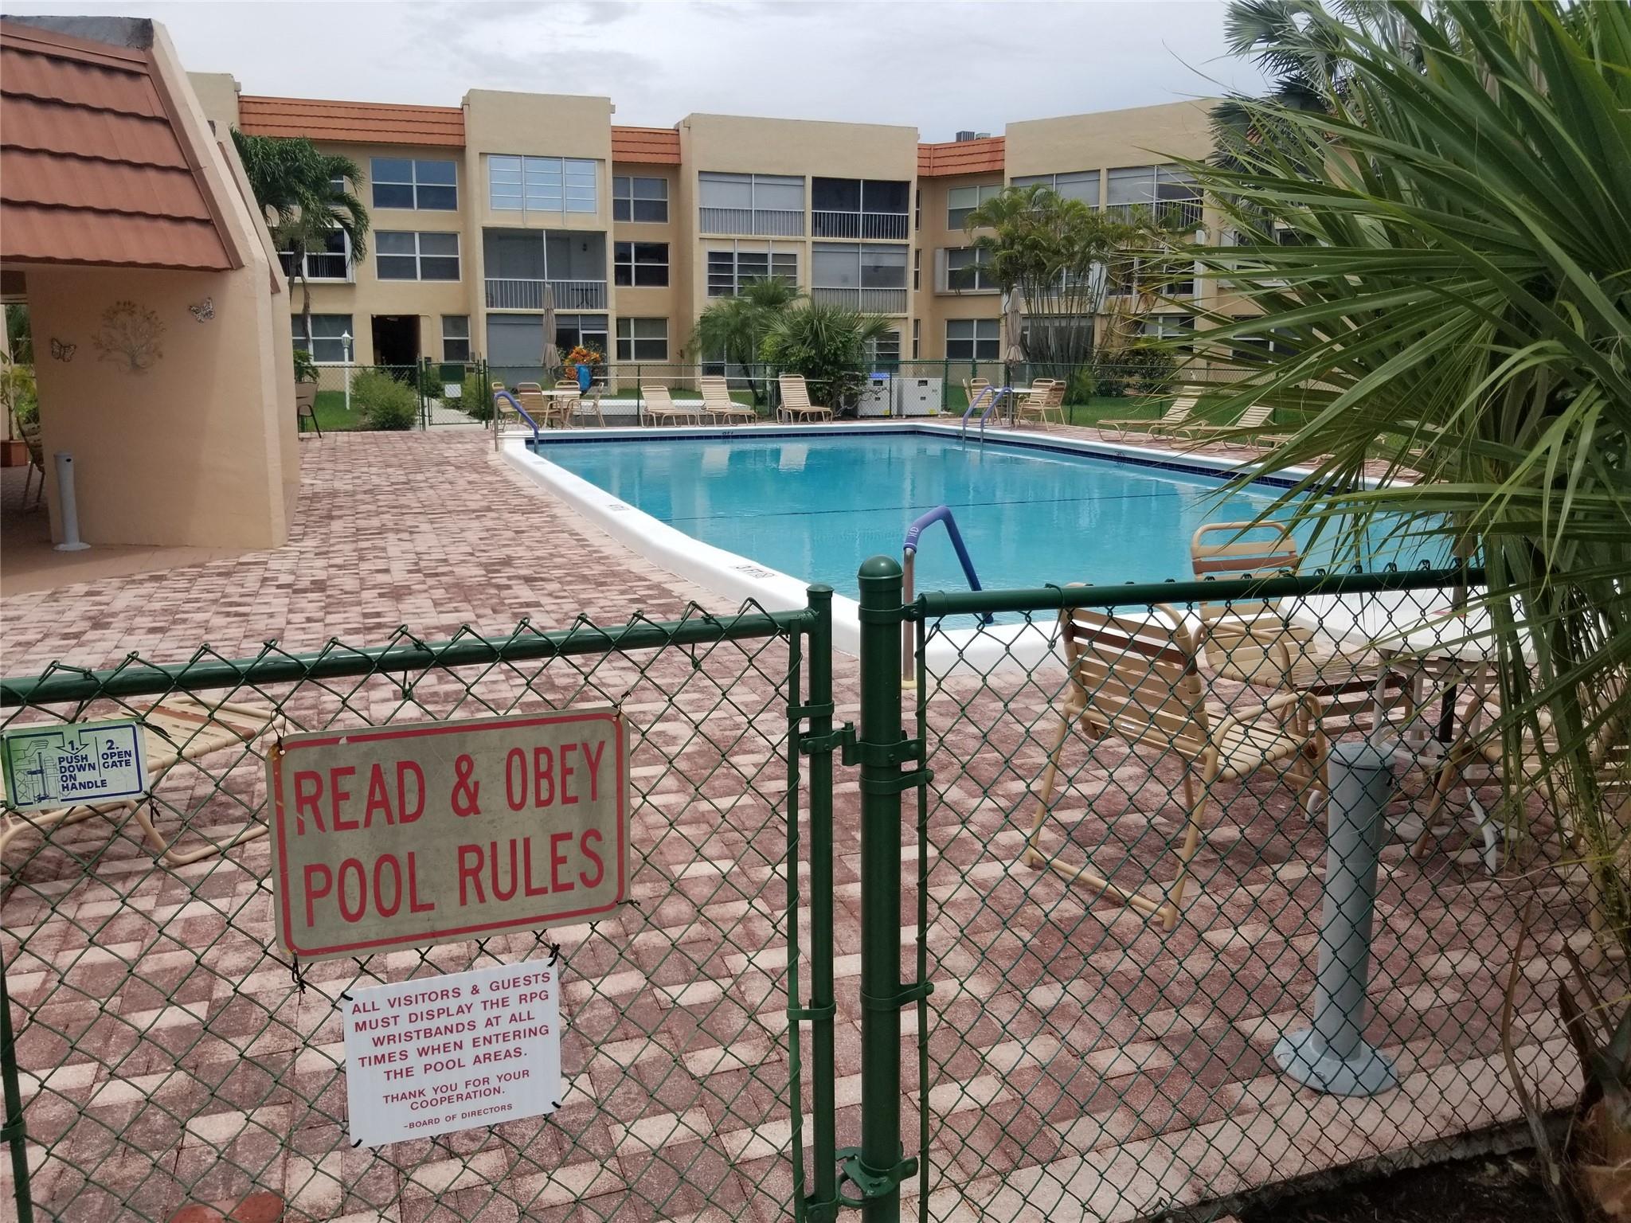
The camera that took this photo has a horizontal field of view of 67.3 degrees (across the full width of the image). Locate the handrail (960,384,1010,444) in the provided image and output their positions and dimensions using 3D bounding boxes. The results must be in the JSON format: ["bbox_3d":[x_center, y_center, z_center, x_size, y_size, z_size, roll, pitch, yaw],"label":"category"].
[{"bbox_3d":[2.783,-3.163,19.749,0.660,0.900,0.480,-5,13,-20],"label":"handrail"}]

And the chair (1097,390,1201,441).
[{"bbox_3d":[5.402,-3.181,19.773,1.700,0.890,0.660,-5,13,-20],"label":"chair"}]

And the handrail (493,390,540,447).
[{"bbox_3d":[-4.434,-2.814,18.107,0.640,0.880,0.070,-5,13,-20],"label":"handrail"}]

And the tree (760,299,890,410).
[{"bbox_3d":[0.245,-5.630,27.317,2.950,2.500,2.800,0,12,0],"label":"tree"}]

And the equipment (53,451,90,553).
[{"bbox_3d":[-5.723,-0.862,9.359,0.285,0.740,0.285,0,12,0],"label":"equipment"}]

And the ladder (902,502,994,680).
[{"bbox_3d":[0.624,-0.118,5.801,0.070,0.820,0.850,7,14,29],"label":"ladder"}]

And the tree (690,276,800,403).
[{"bbox_3d":[-1.848,-7.045,32.010,2.800,3.250,2.700,0,12,0],"label":"tree"}]

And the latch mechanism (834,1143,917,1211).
[{"bbox_3d":[0.098,0.915,1.980,0.125,0.055,0.100,-5,13,-20],"label":"latch mechanism"}]

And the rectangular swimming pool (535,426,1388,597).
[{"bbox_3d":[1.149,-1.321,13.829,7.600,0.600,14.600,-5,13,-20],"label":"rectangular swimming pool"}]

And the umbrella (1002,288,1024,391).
[{"bbox_3d":[3.837,-4.893,23.593,0.420,2.620,0.420,0,12,0],"label":"umbrella"}]

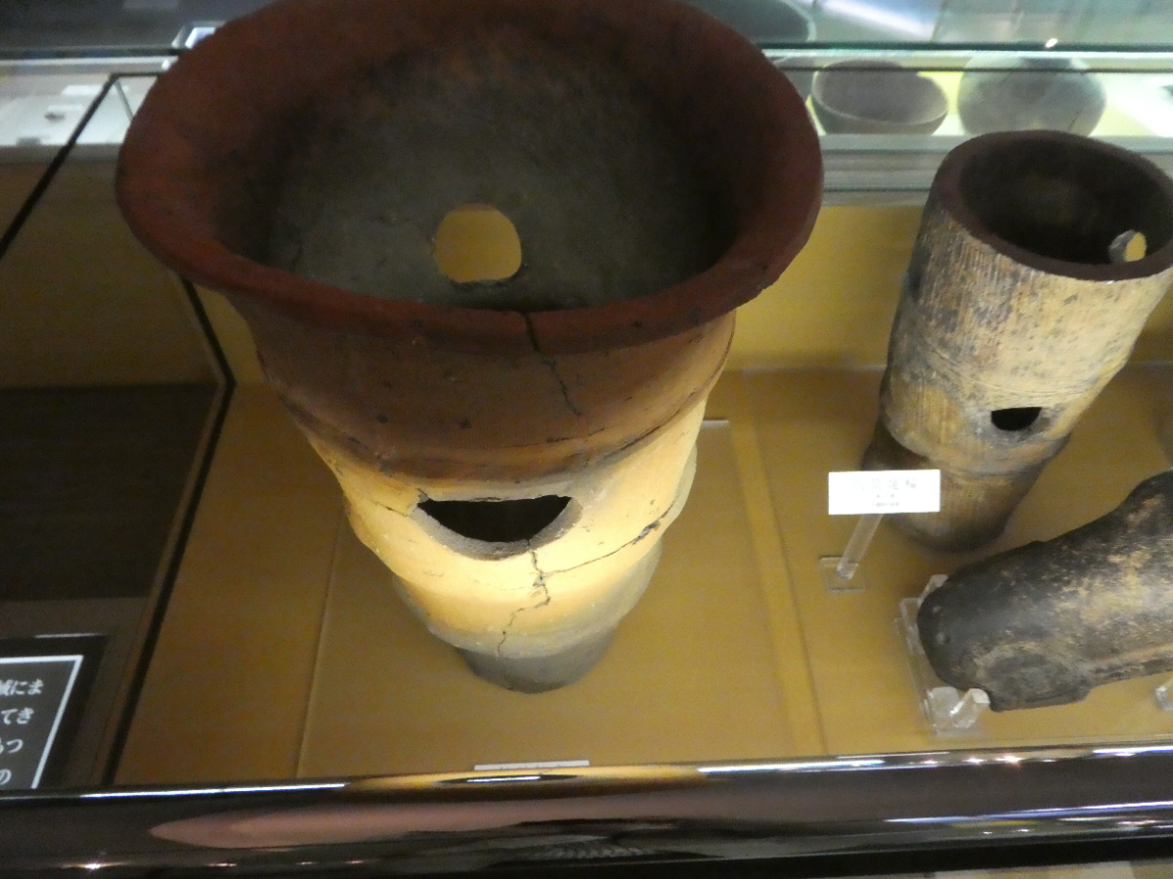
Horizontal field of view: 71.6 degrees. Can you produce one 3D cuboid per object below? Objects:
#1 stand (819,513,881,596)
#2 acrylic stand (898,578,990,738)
[{"bbox_3d":[0.274,0.105,0.815,0.042,0.121,0.043,-1,52,-2],"label":"stand"},{"bbox_3d":[0.348,0.204,0.782,0.048,0.054,0.143,-1,52,-2],"label":"acrylic stand"}]

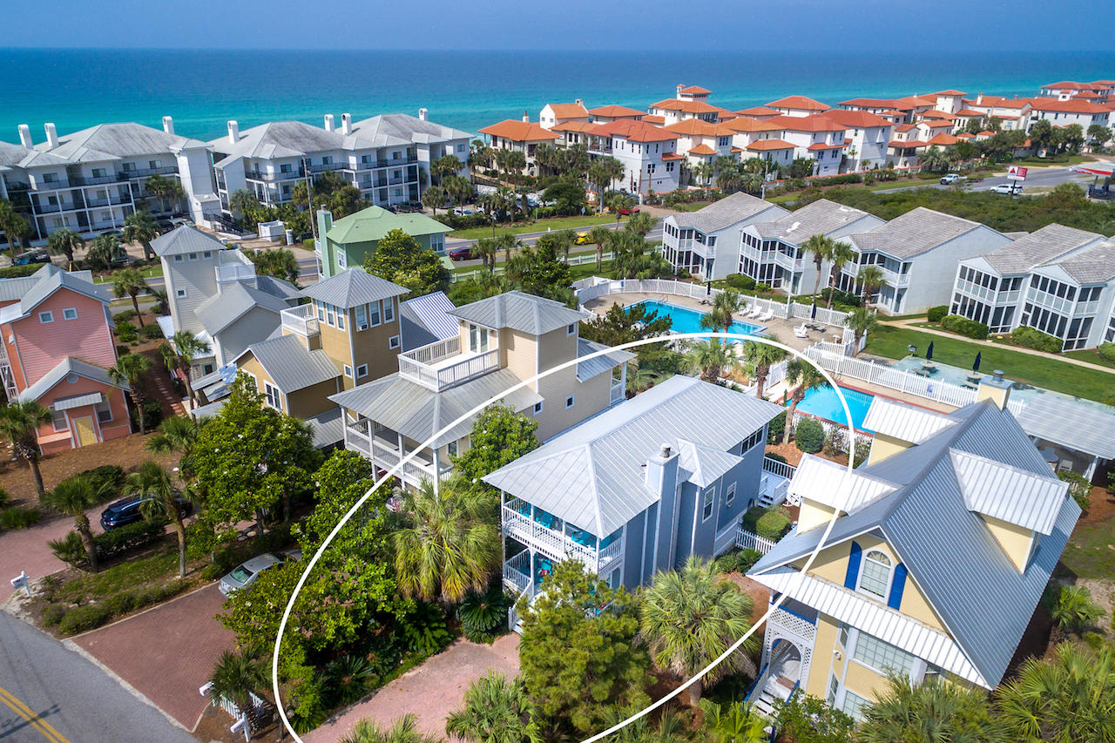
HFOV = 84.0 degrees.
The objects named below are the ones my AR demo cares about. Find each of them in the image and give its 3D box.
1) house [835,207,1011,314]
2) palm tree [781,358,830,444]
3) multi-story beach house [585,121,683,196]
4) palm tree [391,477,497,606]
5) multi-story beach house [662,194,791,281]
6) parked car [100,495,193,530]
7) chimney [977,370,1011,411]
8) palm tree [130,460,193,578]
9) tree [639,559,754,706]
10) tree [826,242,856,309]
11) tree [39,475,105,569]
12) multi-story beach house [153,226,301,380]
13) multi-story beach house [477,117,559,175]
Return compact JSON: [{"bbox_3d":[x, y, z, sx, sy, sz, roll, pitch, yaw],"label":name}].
[{"bbox_3d":[39.234,-12.425,67.337,17.200,8.650,8.100,-9,29,-16],"label":"house"},{"bbox_3d":[16.254,2.197,41.560,3.020,6.600,3.020,12,30,21],"label":"palm tree"},{"bbox_3d":[14.381,-42.644,121.129,10.000,12.000,17.000,-18,33,-31],"label":"multi-story beach house"},{"bbox_3d":[-4.976,8.506,28.380,4.970,7.580,4.970,-6,28,-12],"label":"palm tree"},{"bbox_3d":[22.297,-17.287,77.255,16.800,8.600,8.100,-9,29,-16],"label":"multi-story beach house"},{"bbox_3d":[-22.282,7.561,33.600,4.600,1.650,1.900,-17,31,-30],"label":"parked car"},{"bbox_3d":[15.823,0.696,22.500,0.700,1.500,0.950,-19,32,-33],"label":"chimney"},{"bbox_3d":[-19.083,7.534,30.993,2.770,6.830,2.770,-20,34,-33],"label":"palm tree"},{"bbox_3d":[5.100,9.900,22.400,4.100,6.200,4.100,0,26,0],"label":"tree"},{"bbox_3d":[29.702,-9.891,65.589,2.892,7.399,2.504,0,25,0],"label":"tree"},{"bbox_3d":[-22.100,7.000,28.600,2.600,5.400,2.600,0,26,0],"label":"tree"},{"bbox_3d":[-23.890,-4.874,45.600,9.200,10.400,8.600,-16,31,-29],"label":"multi-story beach house"},{"bbox_3d":[-8.690,-50.050,138.070,10.500,10.300,19.000,-14,29,-28],"label":"multi-story beach house"}]

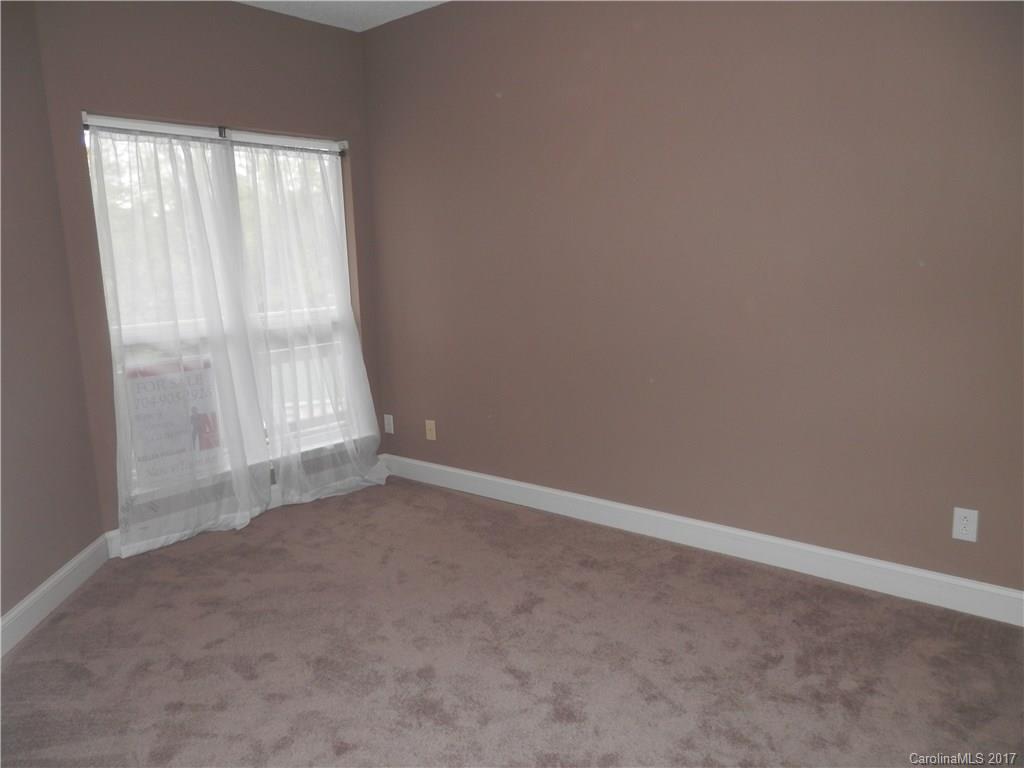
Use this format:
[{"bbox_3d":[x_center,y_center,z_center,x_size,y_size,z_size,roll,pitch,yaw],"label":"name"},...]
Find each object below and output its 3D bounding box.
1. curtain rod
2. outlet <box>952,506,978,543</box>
[{"bbox_3d":[-1.472,-1.301,3.905,0.050,0.075,1.465,6,13,39],"label":"curtain rod"},{"bbox_3d":[1.690,0.527,2.758,0.078,0.122,0.010,6,13,39],"label":"outlet"}]

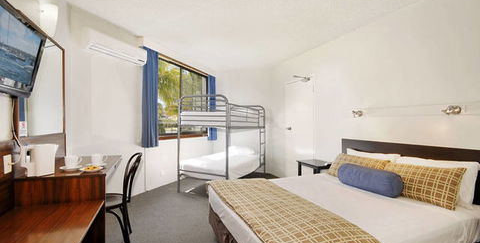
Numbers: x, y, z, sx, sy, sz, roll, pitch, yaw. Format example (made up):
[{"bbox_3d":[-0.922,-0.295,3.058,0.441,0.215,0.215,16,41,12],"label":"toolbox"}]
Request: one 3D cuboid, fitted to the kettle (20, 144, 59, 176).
[{"bbox_3d":[-1.577,0.303,1.577,0.145,0.235,0.205,0,-1,30],"label":"kettle"}]

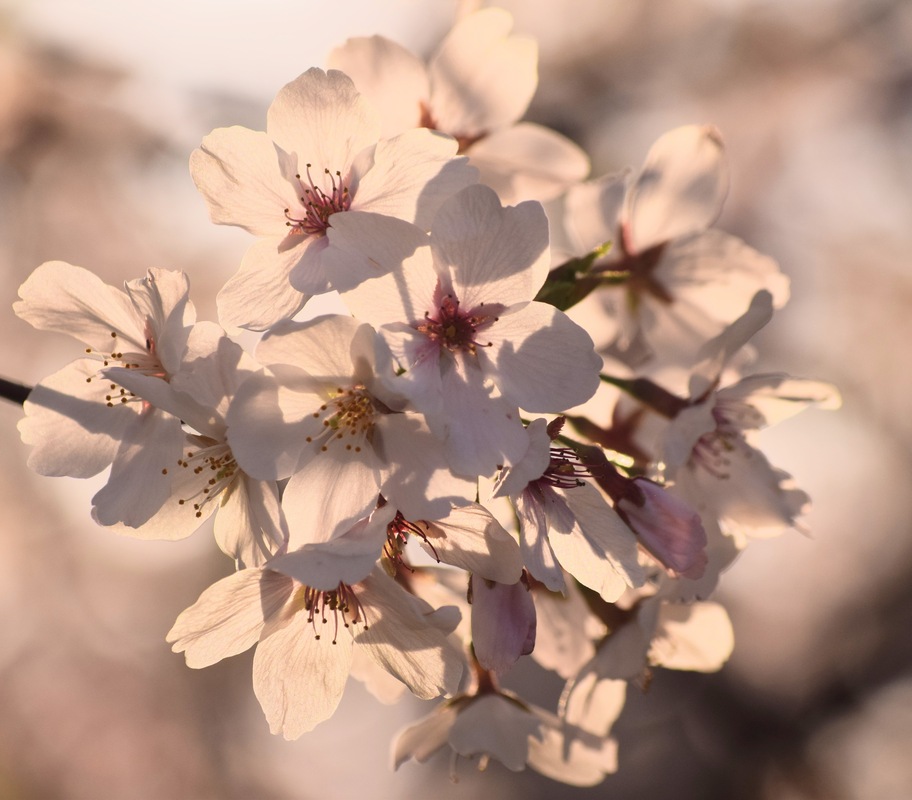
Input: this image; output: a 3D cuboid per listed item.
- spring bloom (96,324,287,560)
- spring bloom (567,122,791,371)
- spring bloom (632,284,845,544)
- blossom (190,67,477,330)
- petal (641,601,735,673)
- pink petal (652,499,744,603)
[{"bbox_3d":[-0.032,0.005,0.872,0.027,0.029,0.017,0,9,41],"label":"spring bloom"},{"bbox_3d":[0.029,-0.019,0.955,0.030,0.033,0.015,-2,-8,27],"label":"spring bloom"},{"bbox_3d":[0.037,0.002,0.940,0.017,0.031,0.028,18,7,35],"label":"spring bloom"},{"bbox_3d":[-0.016,-0.026,0.920,0.036,0.034,0.017,0,-13,7],"label":"blossom"},{"bbox_3d":[0.029,0.029,0.897,0.011,0.009,0.006,0,0,-6],"label":"petal"},{"bbox_3d":[0.030,0.018,0.892,0.011,0.013,0.006,0,0,-9],"label":"pink petal"}]

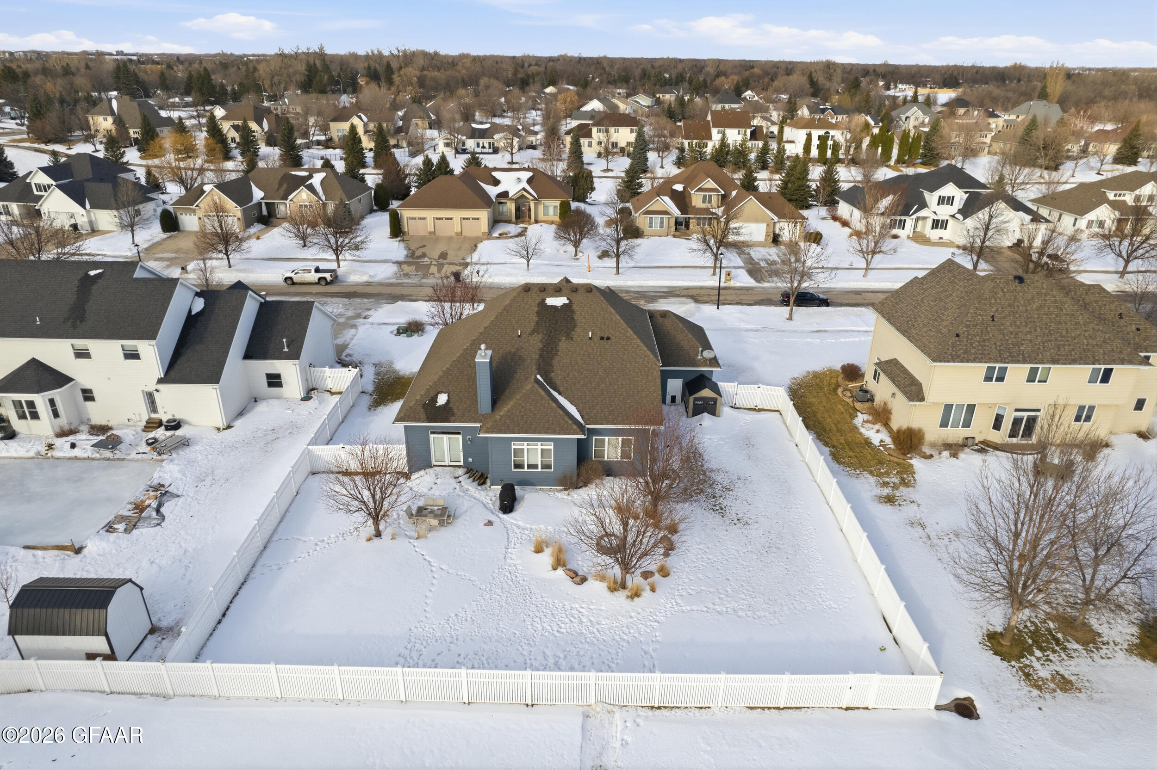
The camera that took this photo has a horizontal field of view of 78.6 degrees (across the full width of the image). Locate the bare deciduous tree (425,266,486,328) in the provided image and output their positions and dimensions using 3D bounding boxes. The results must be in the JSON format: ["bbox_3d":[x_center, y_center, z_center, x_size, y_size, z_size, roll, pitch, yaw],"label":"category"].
[{"bbox_3d":[-11.192,-7.502,63.149,5.088,5.757,5.088,1,25,0],"label":"bare deciduous tree"}]

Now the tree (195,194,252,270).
[{"bbox_3d":[-40.974,-17.534,81.356,6.300,8.400,6.300,1,25,0],"label":"tree"}]

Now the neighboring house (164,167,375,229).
[{"bbox_3d":[-44.397,-27.937,104.434,23.200,6.800,18.000,1,25,0],"label":"neighboring house"}]

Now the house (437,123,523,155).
[{"bbox_3d":[-24.449,-65.149,184.398,22.500,6.800,17.000,1,25,0],"label":"house"}]

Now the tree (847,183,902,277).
[{"bbox_3d":[33.632,-17.517,80.576,6.300,10.800,6.300,1,25,0],"label":"tree"}]

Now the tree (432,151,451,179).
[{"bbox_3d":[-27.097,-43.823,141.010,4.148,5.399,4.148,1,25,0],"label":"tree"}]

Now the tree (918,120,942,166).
[{"bbox_3d":[85.091,-58.018,168.458,5.386,10.644,5.386,1,25,0],"label":"tree"}]

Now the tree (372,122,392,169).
[{"bbox_3d":[-42.330,-51.438,151.729,4.300,9.800,4.300,1,25,0],"label":"tree"}]

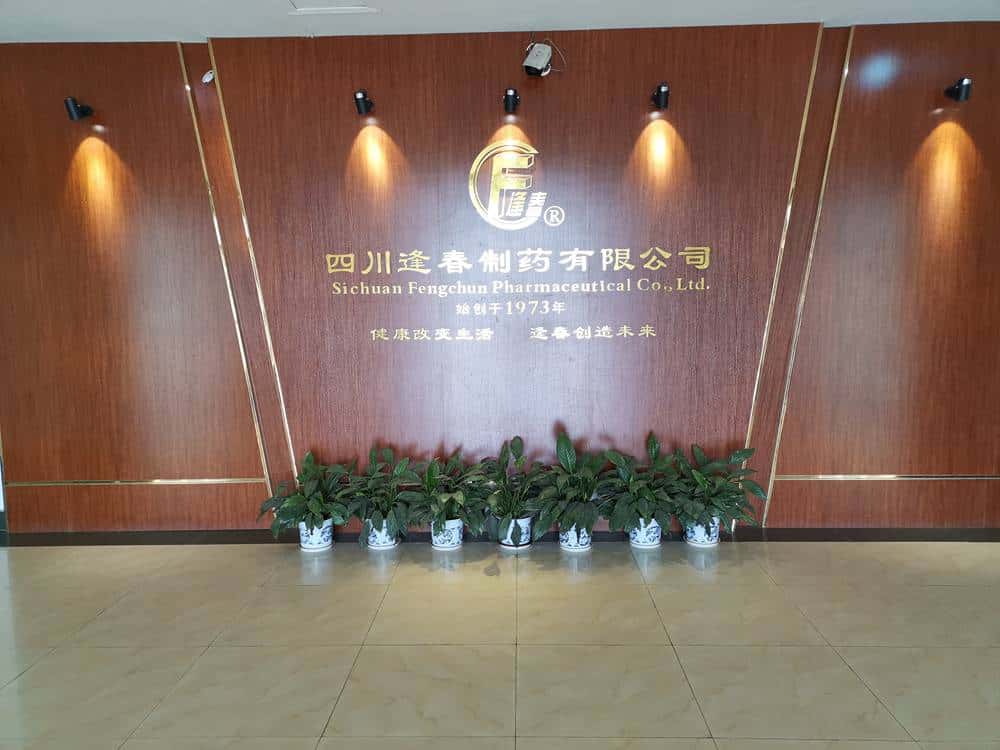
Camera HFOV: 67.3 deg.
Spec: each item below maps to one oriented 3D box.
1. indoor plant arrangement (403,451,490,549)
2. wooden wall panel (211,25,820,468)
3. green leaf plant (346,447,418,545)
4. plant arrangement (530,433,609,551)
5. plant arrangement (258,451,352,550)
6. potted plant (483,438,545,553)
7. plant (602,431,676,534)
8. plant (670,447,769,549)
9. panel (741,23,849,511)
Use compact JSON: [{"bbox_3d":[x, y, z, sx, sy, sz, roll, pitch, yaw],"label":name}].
[{"bbox_3d":[-0.281,0.626,3.954,0.470,0.460,0.380,-1,6,2],"label":"indoor plant arrangement"},{"bbox_3d":[0.079,-0.453,4.020,3.180,2.680,0.070,-1,6,2],"label":"wooden wall panel"},{"bbox_3d":[-0.610,0.676,3.979,0.400,0.605,0.360,-1,6,2],"label":"green leaf plant"},{"bbox_3d":[0.368,0.634,3.937,0.420,0.670,0.380,-1,6,2],"label":"plant arrangement"},{"bbox_3d":[-1.036,0.691,3.973,0.520,0.587,0.400,-1,6,2],"label":"plant arrangement"},{"bbox_3d":[0.069,0.644,3.956,0.360,0.653,0.360,-1,6,2],"label":"potted plant"},{"bbox_3d":[0.728,0.632,3.926,0.390,0.665,0.380,-1,6,2],"label":"plant"},{"bbox_3d":[1.133,0.661,3.908,0.510,0.600,0.400,-1,6,2],"label":"plant"},{"bbox_3d":[1.557,-0.470,4.027,0.555,2.660,0.060,-1,6,2],"label":"panel"}]

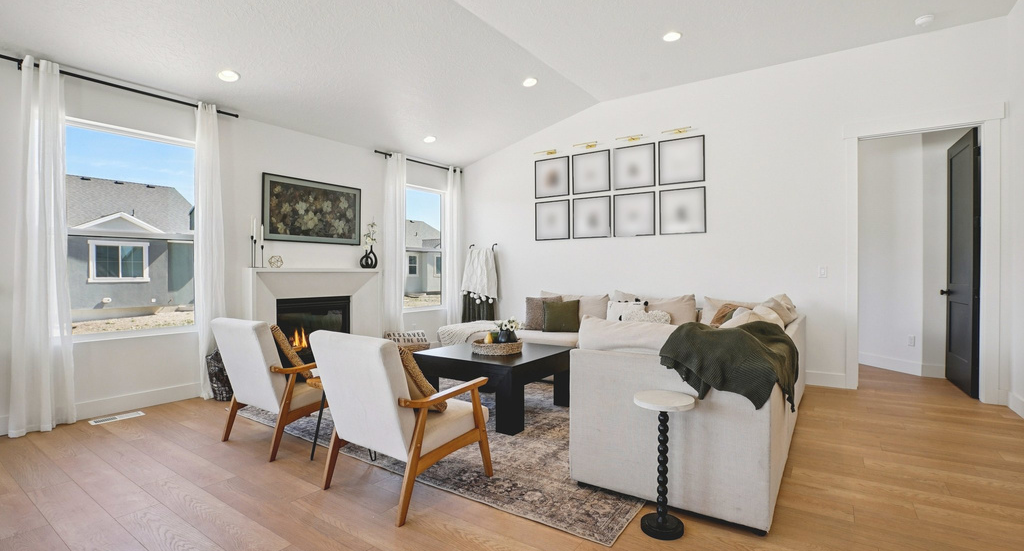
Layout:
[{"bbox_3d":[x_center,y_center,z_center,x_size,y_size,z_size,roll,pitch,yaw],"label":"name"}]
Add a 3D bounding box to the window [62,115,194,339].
[{"bbox_3d":[-3.143,-0.349,3.806,0.100,1.700,0.950,0,1,36],"label":"window"}]

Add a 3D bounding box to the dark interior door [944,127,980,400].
[{"bbox_3d":[4.398,-0.122,4.441,0.045,2.430,0.880,0,1,36],"label":"dark interior door"}]

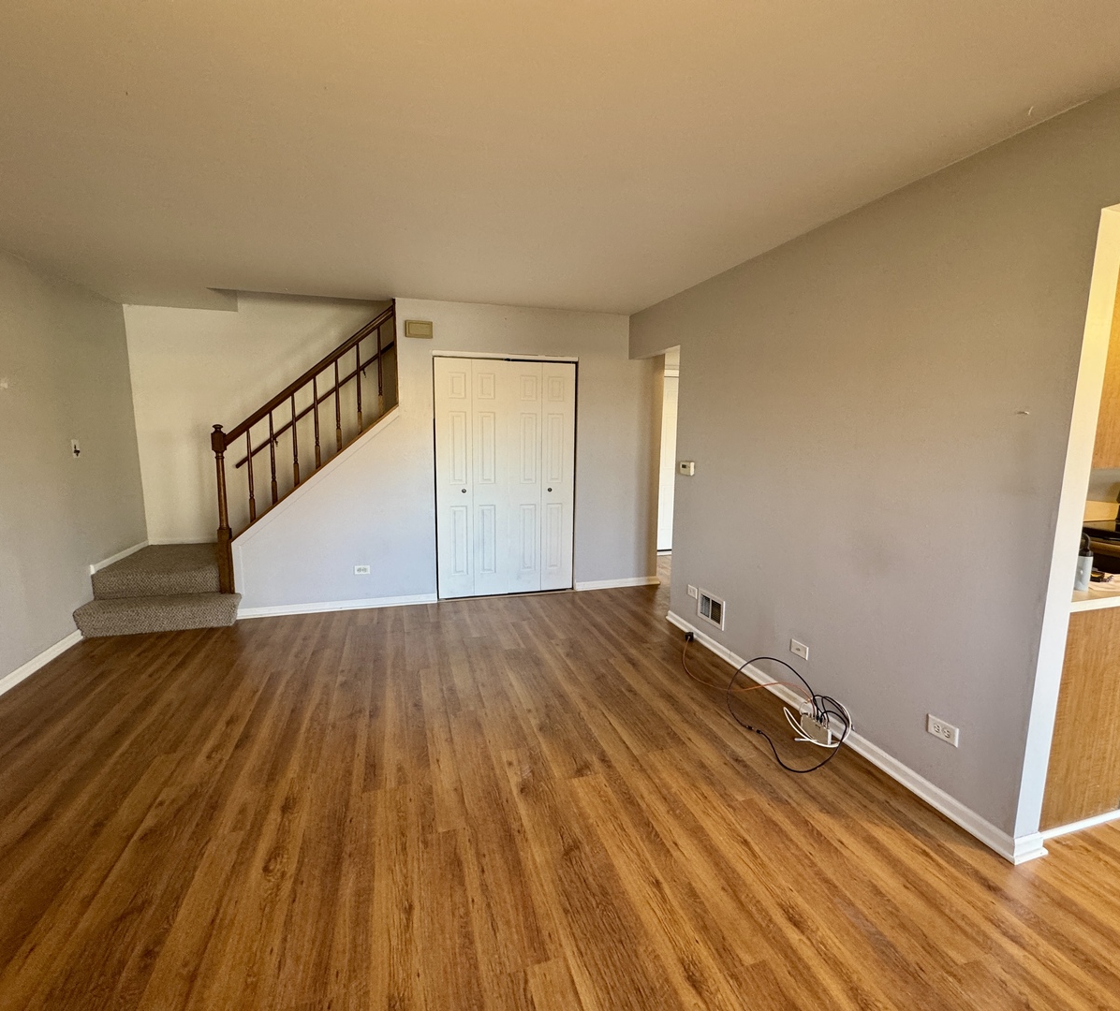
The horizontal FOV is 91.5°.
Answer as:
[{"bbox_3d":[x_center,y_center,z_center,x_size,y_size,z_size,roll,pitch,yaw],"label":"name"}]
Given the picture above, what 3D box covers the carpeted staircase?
[{"bbox_3d":[-3.008,0.623,4.435,0.975,0.397,1.250,-2,8,-17],"label":"carpeted staircase"}]

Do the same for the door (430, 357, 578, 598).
[{"bbox_3d":[-0.451,-0.222,4.680,1.223,2.050,0.110,-2,8,-17],"label":"door"}]

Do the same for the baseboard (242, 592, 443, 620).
[{"bbox_3d":[-1.747,0.805,4.369,1.485,0.080,0.020,-2,8,-17],"label":"baseboard"}]

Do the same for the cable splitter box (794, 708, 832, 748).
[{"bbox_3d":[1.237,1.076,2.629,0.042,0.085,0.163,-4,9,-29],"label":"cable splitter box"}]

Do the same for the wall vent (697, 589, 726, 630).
[{"bbox_3d":[1.002,0.699,3.655,0.015,0.195,0.305,-2,8,-17],"label":"wall vent"}]

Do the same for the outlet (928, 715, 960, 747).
[{"bbox_3d":[1.482,0.874,2.116,0.010,0.075,0.121,-2,8,-17],"label":"outlet"}]

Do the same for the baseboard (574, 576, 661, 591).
[{"bbox_3d":[0.556,0.726,5.086,0.849,0.077,0.020,-2,8,-17],"label":"baseboard"}]

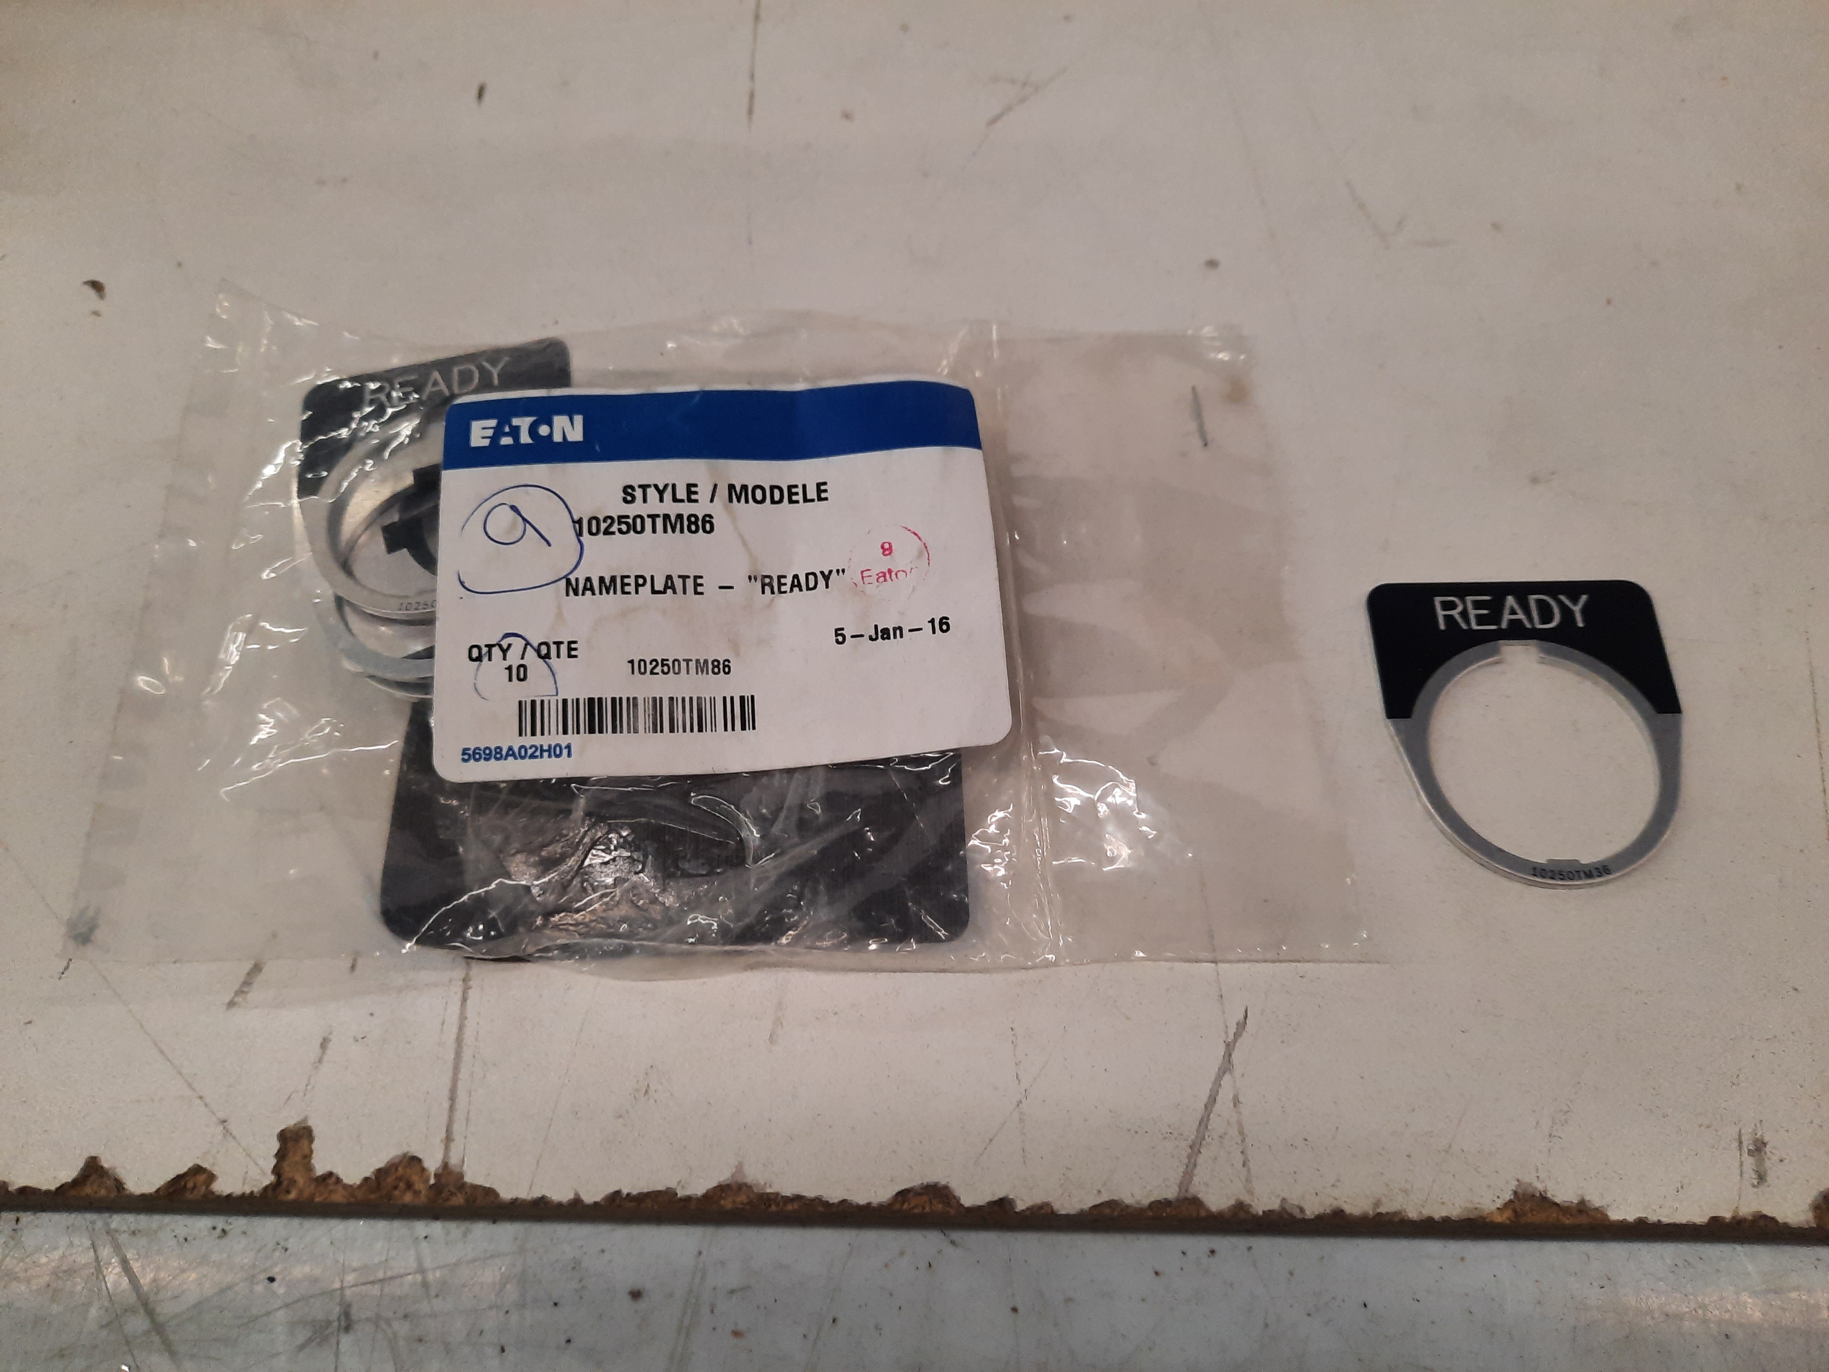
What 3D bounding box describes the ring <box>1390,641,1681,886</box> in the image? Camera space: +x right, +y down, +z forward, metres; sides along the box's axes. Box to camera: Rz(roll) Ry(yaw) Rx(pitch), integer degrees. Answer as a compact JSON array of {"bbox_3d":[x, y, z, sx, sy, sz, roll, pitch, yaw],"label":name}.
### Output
[{"bbox_3d":[0.083,0.010,0.175,0.038,0.002,0.034,-1,67,2],"label":"ring"}]

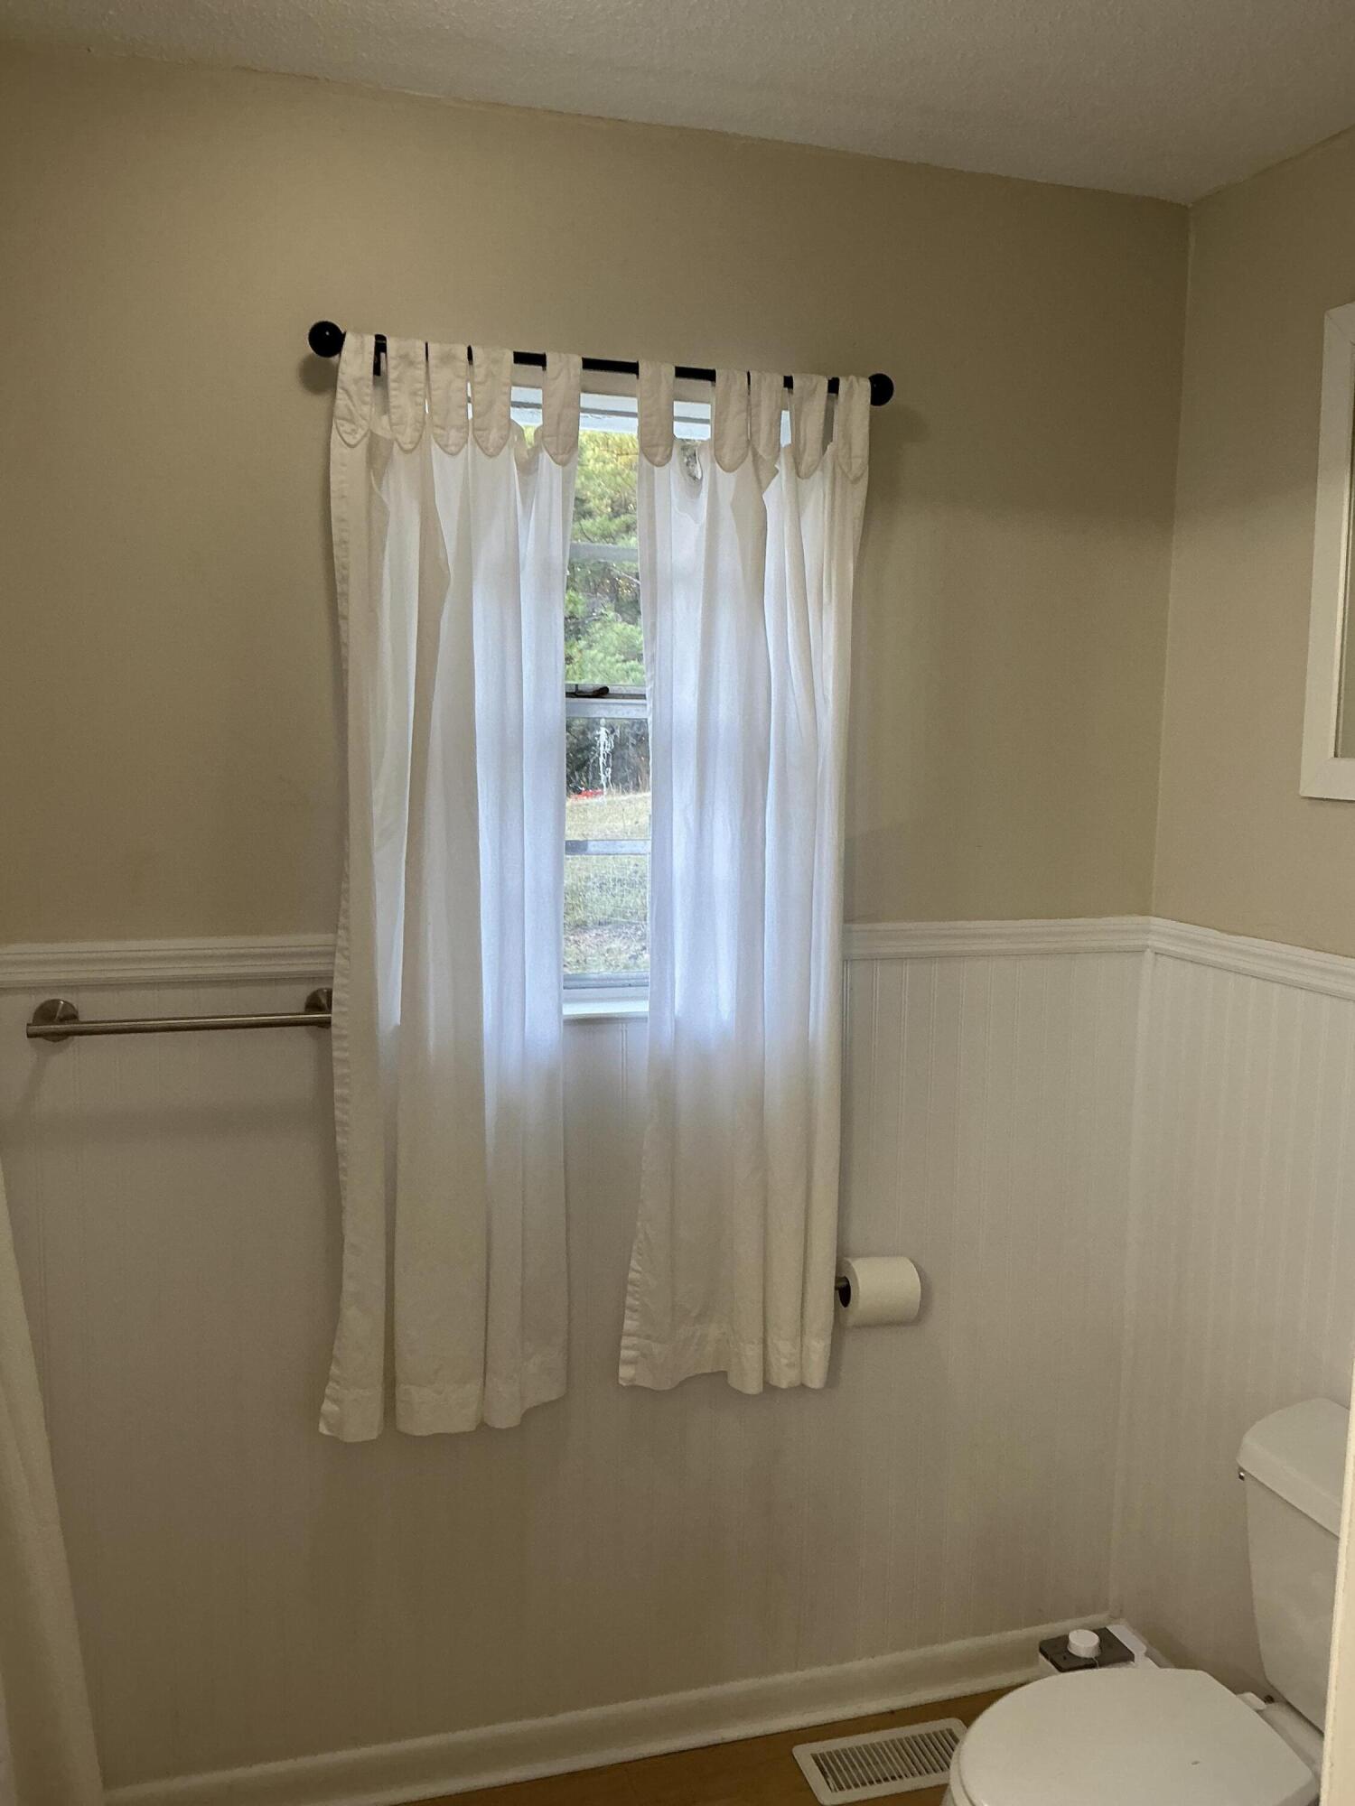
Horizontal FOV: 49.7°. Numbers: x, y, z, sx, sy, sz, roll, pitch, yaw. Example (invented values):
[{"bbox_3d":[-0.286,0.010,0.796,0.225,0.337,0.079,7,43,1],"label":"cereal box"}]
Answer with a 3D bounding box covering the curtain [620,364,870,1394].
[{"bbox_3d":[0.094,0.002,2.100,0.348,1.485,0.090,-1,7,-17],"label":"curtain"}]

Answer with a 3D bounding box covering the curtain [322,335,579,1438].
[{"bbox_3d":[-0.309,0.011,1.979,0.353,1.485,0.090,-1,7,-17],"label":"curtain"}]

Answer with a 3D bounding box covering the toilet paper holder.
[{"bbox_3d":[0.286,0.597,2.235,0.147,0.111,0.125,-1,7,-17],"label":"toilet paper holder"}]

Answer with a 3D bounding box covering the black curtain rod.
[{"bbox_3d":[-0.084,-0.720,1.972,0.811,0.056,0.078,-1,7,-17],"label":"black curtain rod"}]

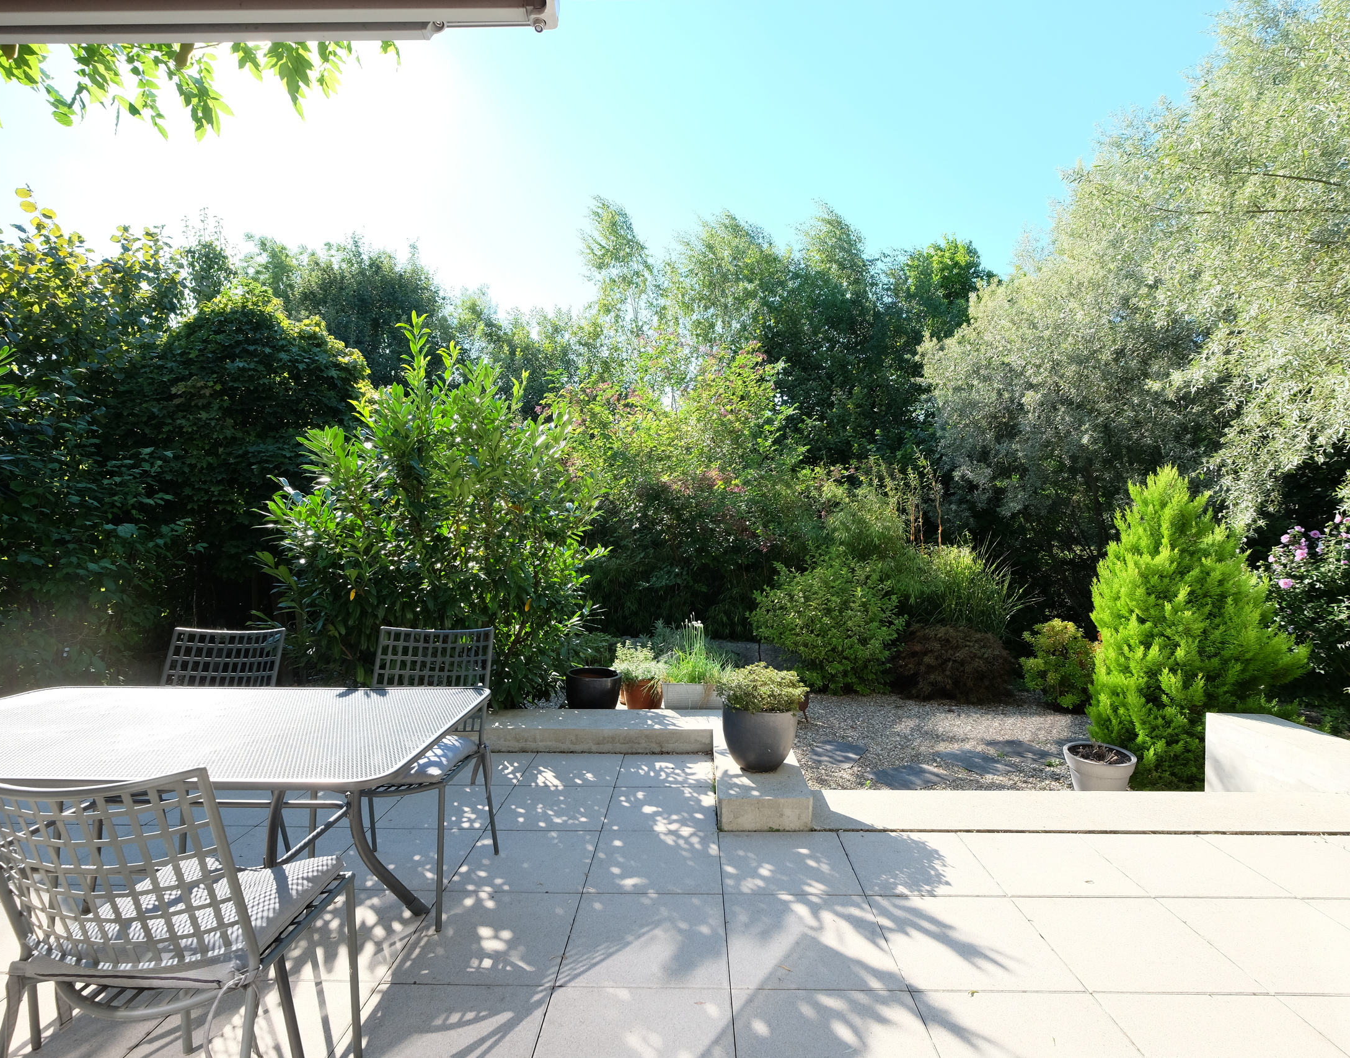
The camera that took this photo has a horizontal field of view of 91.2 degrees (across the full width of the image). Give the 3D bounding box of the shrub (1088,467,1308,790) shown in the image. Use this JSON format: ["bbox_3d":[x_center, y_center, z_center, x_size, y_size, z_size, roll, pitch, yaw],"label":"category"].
[{"bbox_3d":[3.861,0.621,4.959,1.330,2.220,1.300,0,1,0],"label":"shrub"}]

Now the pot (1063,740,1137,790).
[{"bbox_3d":[2.593,1.431,4.019,0.440,0.340,0.440,7,1,0],"label":"pot"}]

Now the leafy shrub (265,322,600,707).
[{"bbox_3d":[-1.796,-0.103,4.849,2.400,2.880,2.100,0,1,0],"label":"leafy shrub"}]

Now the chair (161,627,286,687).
[{"bbox_3d":[-1.864,0.898,2.552,0.510,0.900,0.630,0,1,1],"label":"chair"}]

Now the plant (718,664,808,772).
[{"bbox_3d":[0.445,0.929,3.333,0.450,0.510,0.430,0,1,0],"label":"plant"}]

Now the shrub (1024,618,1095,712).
[{"bbox_3d":[3.688,1.274,6.317,0.740,0.880,0.720,0,1,0],"label":"shrub"}]

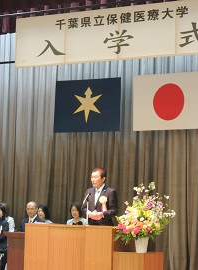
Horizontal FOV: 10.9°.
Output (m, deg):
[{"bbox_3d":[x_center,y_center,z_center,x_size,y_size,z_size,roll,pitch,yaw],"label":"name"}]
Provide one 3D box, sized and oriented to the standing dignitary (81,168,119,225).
[{"bbox_3d":[-0.018,1.256,13.122,0.500,1.700,0.360,-1,-4,32],"label":"standing dignitary"}]

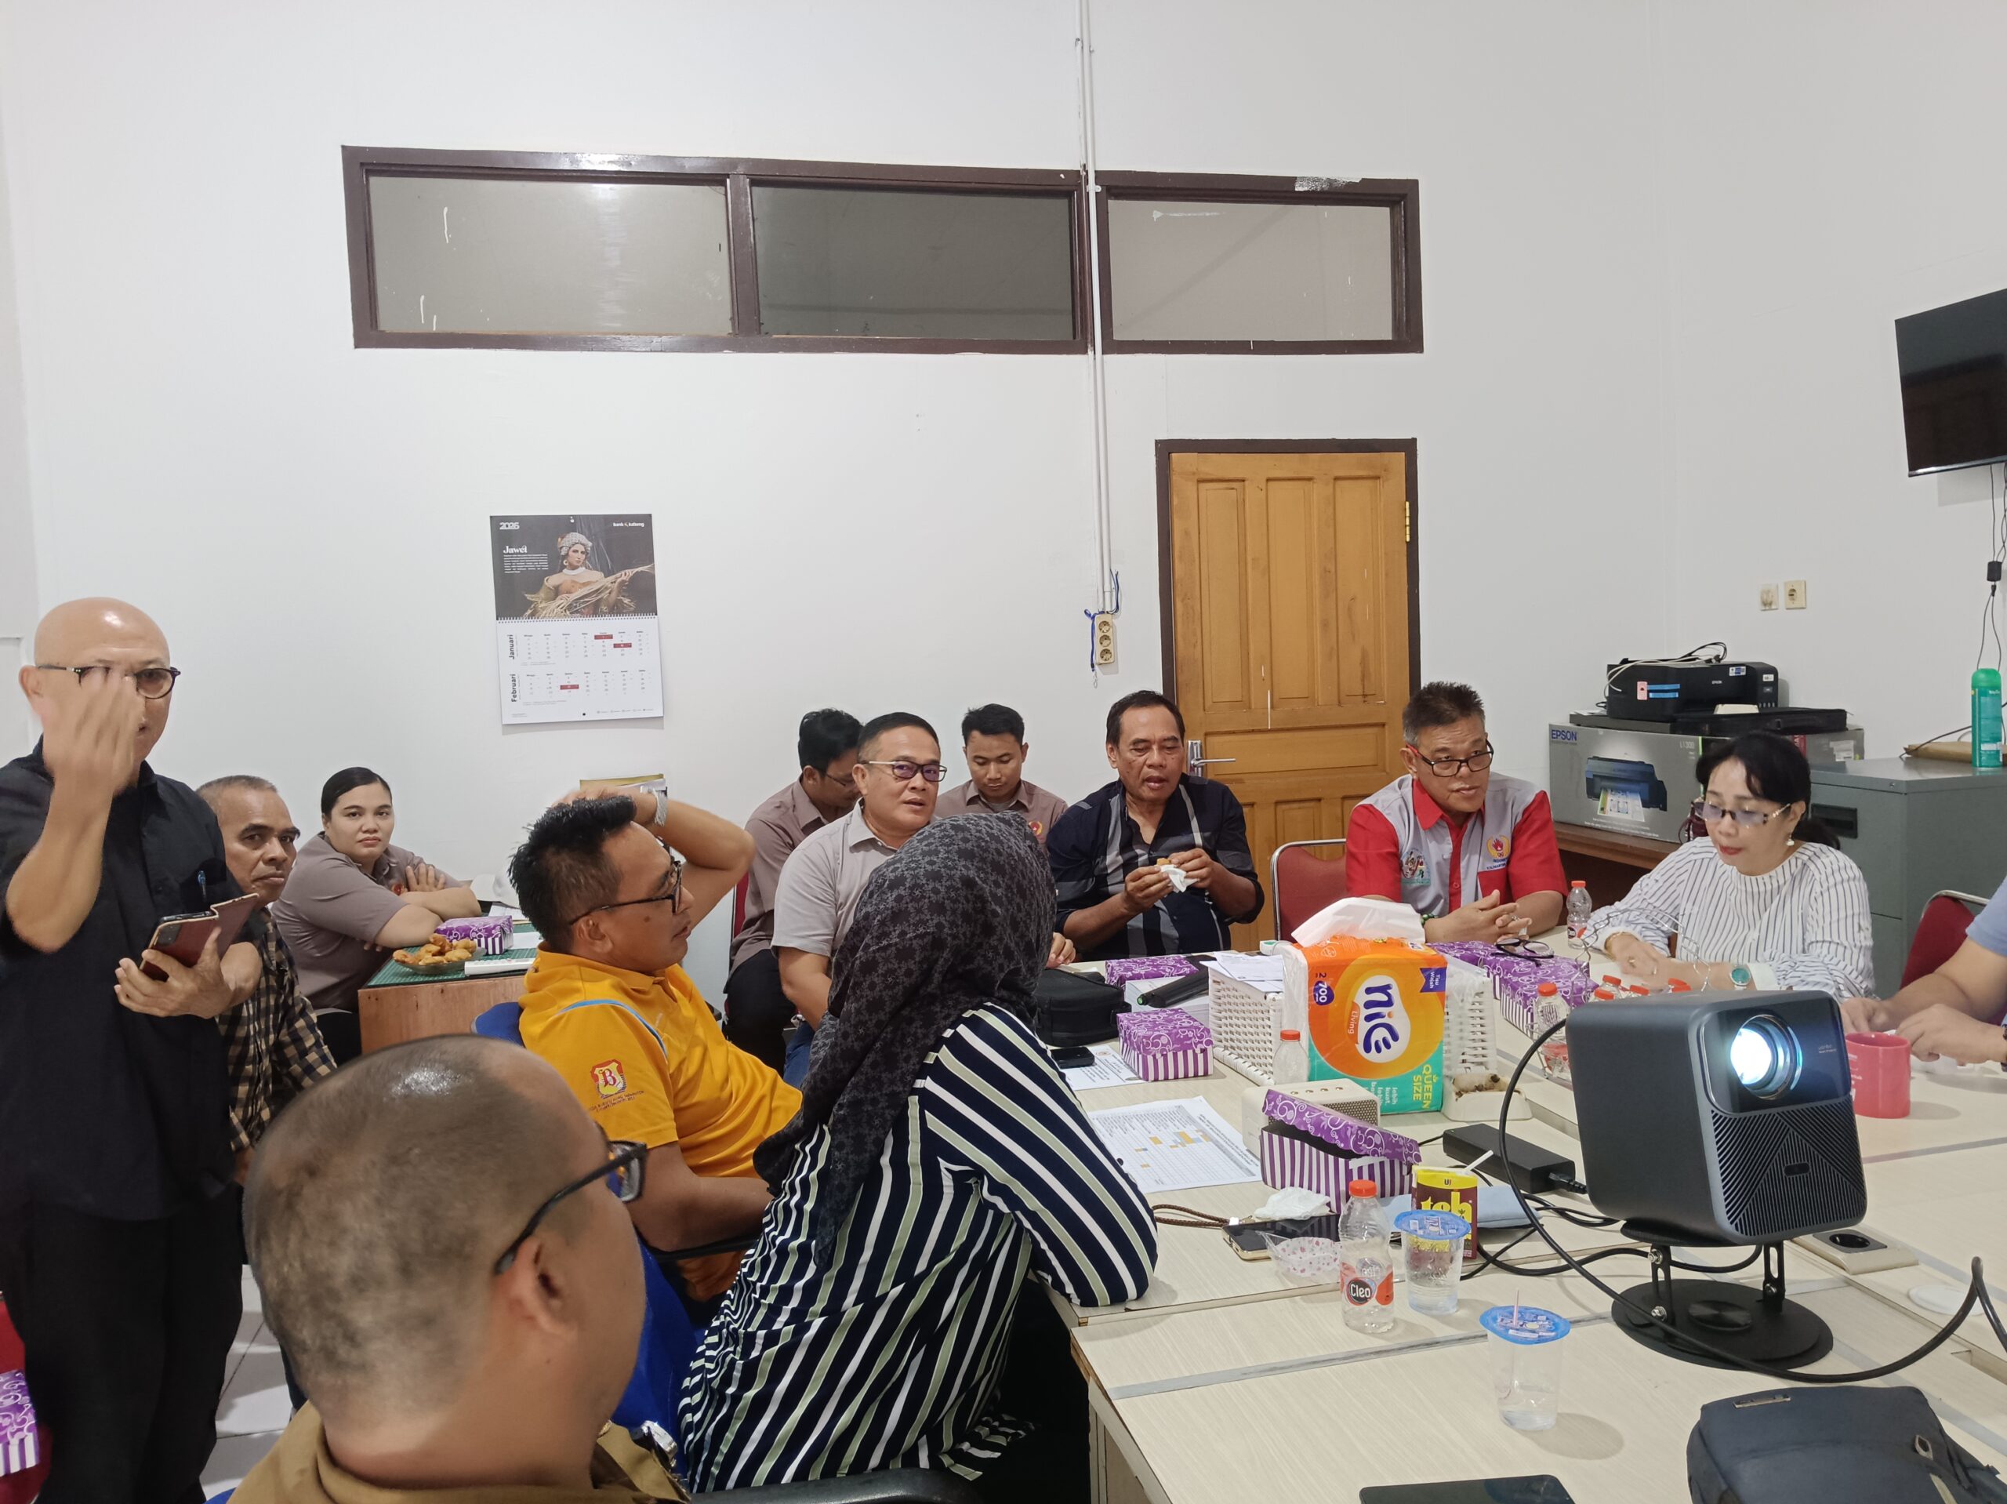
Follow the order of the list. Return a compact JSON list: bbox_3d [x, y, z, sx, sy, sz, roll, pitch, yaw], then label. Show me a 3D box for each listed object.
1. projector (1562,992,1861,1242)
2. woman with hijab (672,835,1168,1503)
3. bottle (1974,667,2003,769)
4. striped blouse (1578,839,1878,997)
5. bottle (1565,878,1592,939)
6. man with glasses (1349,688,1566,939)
[{"bbox_3d":[0.667,0.336,1.372,0.160,0.203,0.181,-3,-8,-13],"label":"projector"},{"bbox_3d":[0.000,0.676,1.450,0.760,1.200,0.500,-5,5,-37],"label":"woman with hijab"},{"bbox_3d":[2.365,-0.082,3.479,0.062,0.235,0.062,-3,4,-12],"label":"bottle"},{"bbox_3d":[1.235,0.389,2.430,0.370,0.490,0.490,-5,5,-34],"label":"striped blouse"},{"bbox_3d":[1.125,0.318,2.832,0.050,0.131,0.050,-3,4,-12],"label":"bottle"},{"bbox_3d":[1.010,0.500,3.240,0.500,1.300,0.680,-2,4,3],"label":"man with glasses"}]

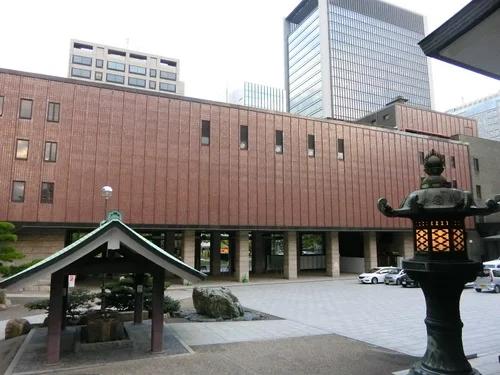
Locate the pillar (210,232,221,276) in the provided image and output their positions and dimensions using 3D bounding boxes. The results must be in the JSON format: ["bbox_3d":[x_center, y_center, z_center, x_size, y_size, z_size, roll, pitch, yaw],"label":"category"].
[{"bbox_3d":[-4.034,7.866,43.119,1.000,4.900,1.000,4,-9,-24],"label":"pillar"}]

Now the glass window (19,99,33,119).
[{"bbox_3d":[-17.838,-6.206,28.823,0.826,1.643,0.150,4,-9,-24],"label":"glass window"}]

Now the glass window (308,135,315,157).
[{"bbox_3d":[6.759,-4.521,39.552,0.778,2.424,0.150,4,-9,-24],"label":"glass window"}]

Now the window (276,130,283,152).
[{"bbox_3d":[3.043,-4.606,36.878,0.803,2.410,0.150,4,-9,-23],"label":"window"}]

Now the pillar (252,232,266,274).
[{"bbox_3d":[1.044,8.182,45.338,1.000,4.900,1.000,4,-9,-24],"label":"pillar"}]

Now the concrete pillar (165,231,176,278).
[{"bbox_3d":[-9.010,7.556,40.943,1.000,4.900,1.000,4,-9,-24],"label":"concrete pillar"}]

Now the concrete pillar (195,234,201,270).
[{"bbox_3d":[-7.275,8.870,49.760,0.999,4.818,0.999,4,-9,-23],"label":"concrete pillar"}]

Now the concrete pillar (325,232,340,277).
[{"bbox_3d":[9.006,7.191,39.010,0.999,4.818,0.999,4,-9,-23],"label":"concrete pillar"}]

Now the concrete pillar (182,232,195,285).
[{"bbox_3d":[-5.786,6.529,33.915,1.000,4.900,1.000,4,-9,-24],"label":"concrete pillar"}]

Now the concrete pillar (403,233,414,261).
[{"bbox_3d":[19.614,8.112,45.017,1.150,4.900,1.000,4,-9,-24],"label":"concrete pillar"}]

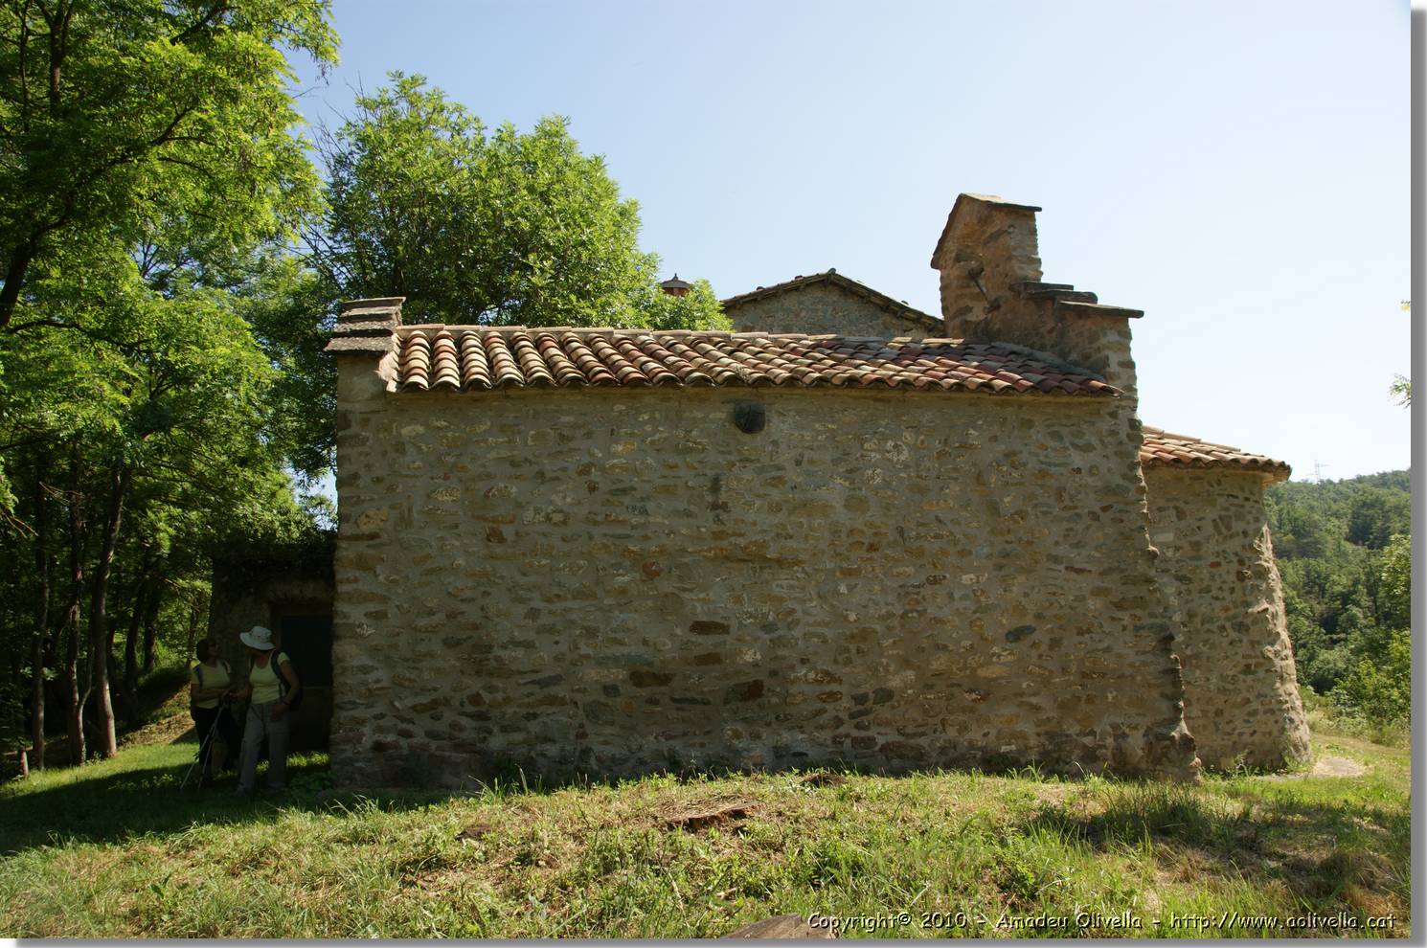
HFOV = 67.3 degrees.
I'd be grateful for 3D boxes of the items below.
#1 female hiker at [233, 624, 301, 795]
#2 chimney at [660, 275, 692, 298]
[{"bbox_3d":[-4.296,2.270,10.300,0.600,1.620,0.500,-1,-3,12],"label":"female hiker"},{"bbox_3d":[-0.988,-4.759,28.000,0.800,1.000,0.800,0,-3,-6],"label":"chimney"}]

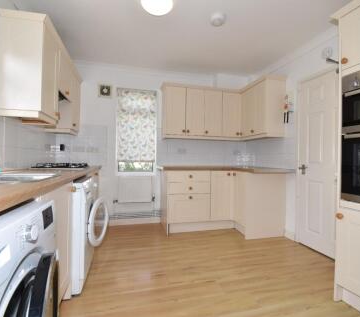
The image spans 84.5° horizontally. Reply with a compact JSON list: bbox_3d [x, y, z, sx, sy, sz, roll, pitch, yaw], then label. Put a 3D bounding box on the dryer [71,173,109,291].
[{"bbox_3d":[-1.026,0.577,1.684,0.620,0.840,0.600,1,0,-16],"label":"dryer"}]

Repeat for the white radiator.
[{"bbox_3d":[-0.680,0.473,3.008,0.510,0.370,0.080,1,0,-16],"label":"white radiator"}]

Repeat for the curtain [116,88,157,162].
[{"bbox_3d":[-0.660,-0.504,3.046,0.600,1.115,0.060,1,0,-16],"label":"curtain"}]

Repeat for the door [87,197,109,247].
[{"bbox_3d":[-0.740,0.566,1.775,0.075,0.400,0.400,1,0,0],"label":"door"}]

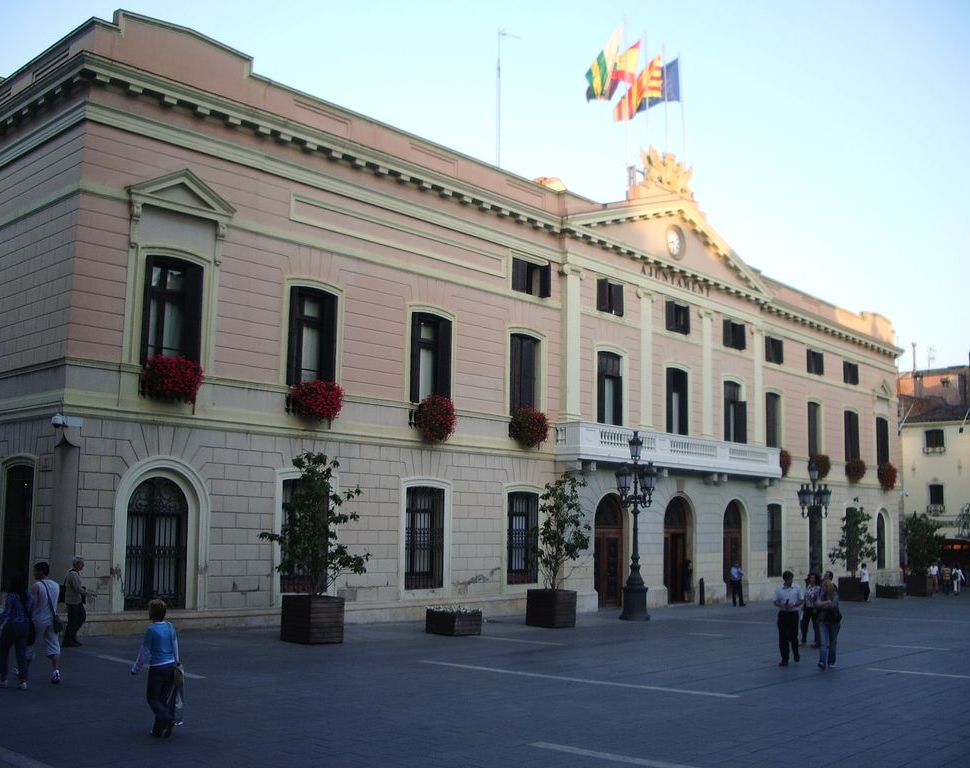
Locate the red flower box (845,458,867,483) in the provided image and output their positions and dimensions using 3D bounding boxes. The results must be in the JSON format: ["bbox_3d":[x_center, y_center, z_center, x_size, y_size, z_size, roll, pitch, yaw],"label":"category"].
[{"bbox_3d":[18.048,4.202,50.300,0.750,1.120,1.100,-6,-11,43],"label":"red flower box"}]

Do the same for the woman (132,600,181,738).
[{"bbox_3d":[-3.796,3.291,12.000,0.530,1.570,0.420,3,-8,-14],"label":"woman"}]

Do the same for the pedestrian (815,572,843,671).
[{"bbox_3d":[6.436,4.469,19.400,0.520,1.720,0.420,0,-8,6],"label":"pedestrian"}]

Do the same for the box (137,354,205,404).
[{"bbox_3d":[-6.756,-0.079,22.414,0.612,1.020,1.326,-7,-11,42],"label":"box"}]

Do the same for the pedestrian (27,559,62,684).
[{"bbox_3d":[-6.382,3.441,15.000,0.480,1.700,0.480,5,-8,-27],"label":"pedestrian"}]

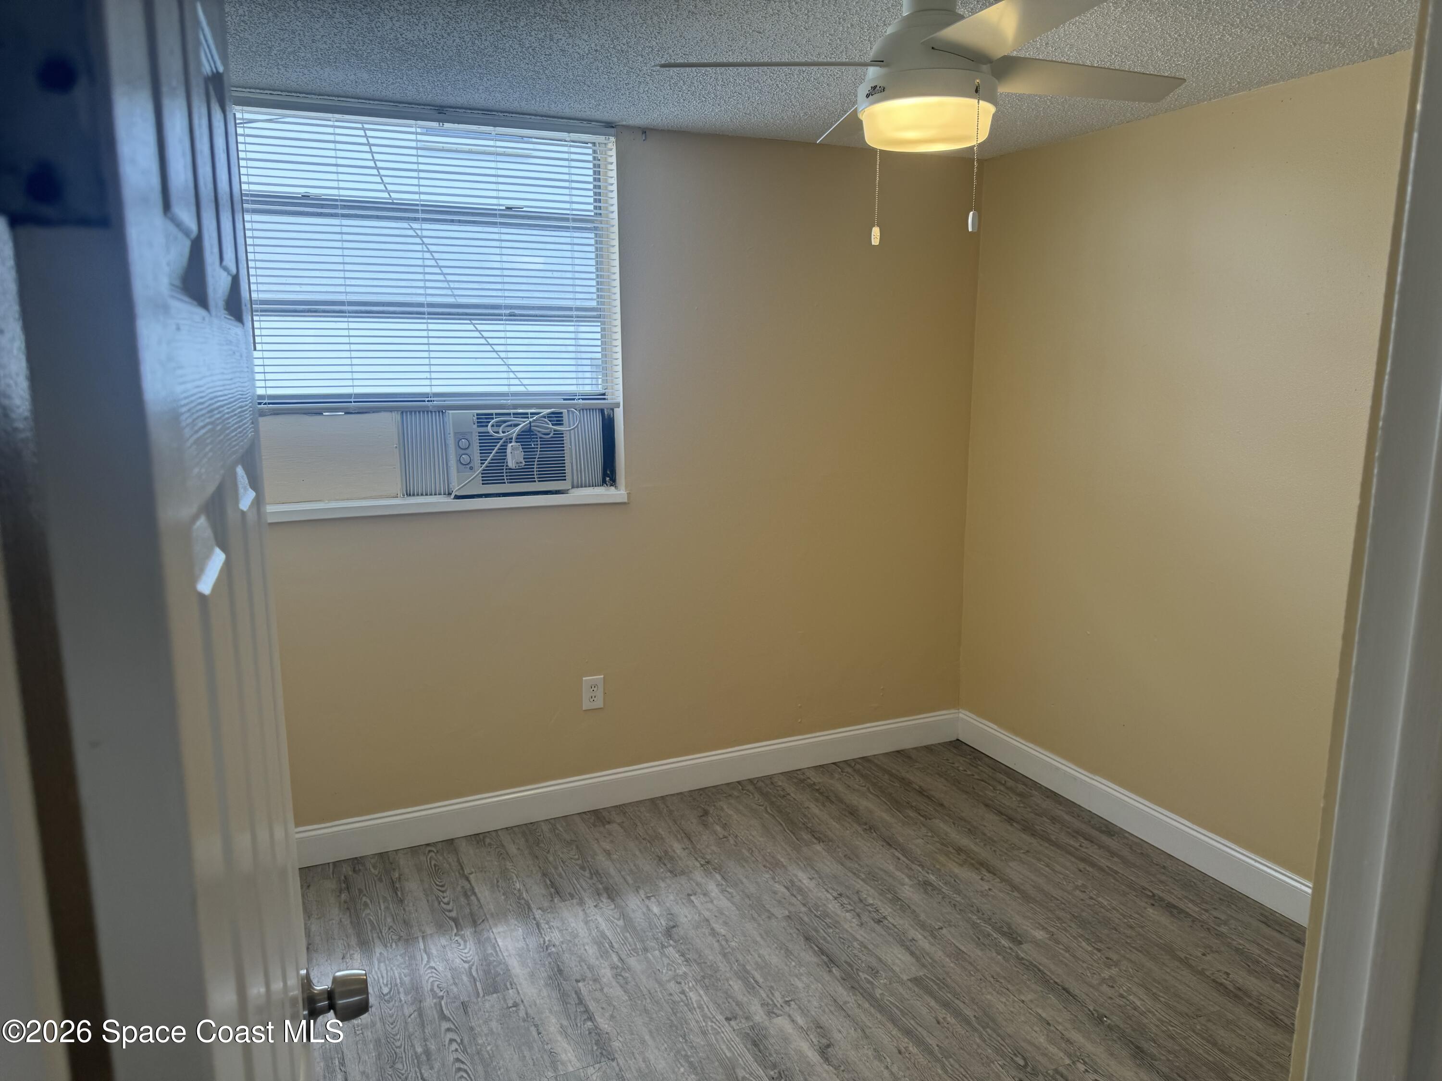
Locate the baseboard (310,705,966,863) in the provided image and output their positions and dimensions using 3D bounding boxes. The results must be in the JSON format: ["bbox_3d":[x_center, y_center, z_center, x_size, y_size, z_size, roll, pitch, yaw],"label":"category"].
[{"bbox_3d":[-0.252,0.911,3.769,2.816,0.137,0.016,-5,11,-24],"label":"baseboard"}]

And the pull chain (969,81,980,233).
[{"bbox_3d":[0.507,-0.764,1.993,0.018,0.288,0.018,-5,11,-24],"label":"pull chain"}]

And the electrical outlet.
[{"bbox_3d":[-0.460,0.551,3.610,0.075,0.118,0.008,-5,11,-24],"label":"electrical outlet"}]

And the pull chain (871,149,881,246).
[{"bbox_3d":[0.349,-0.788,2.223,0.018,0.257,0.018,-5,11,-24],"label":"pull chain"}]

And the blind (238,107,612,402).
[{"bbox_3d":[-0.932,-0.858,3.146,1.284,0.880,0.035,-5,11,-24],"label":"blind"}]

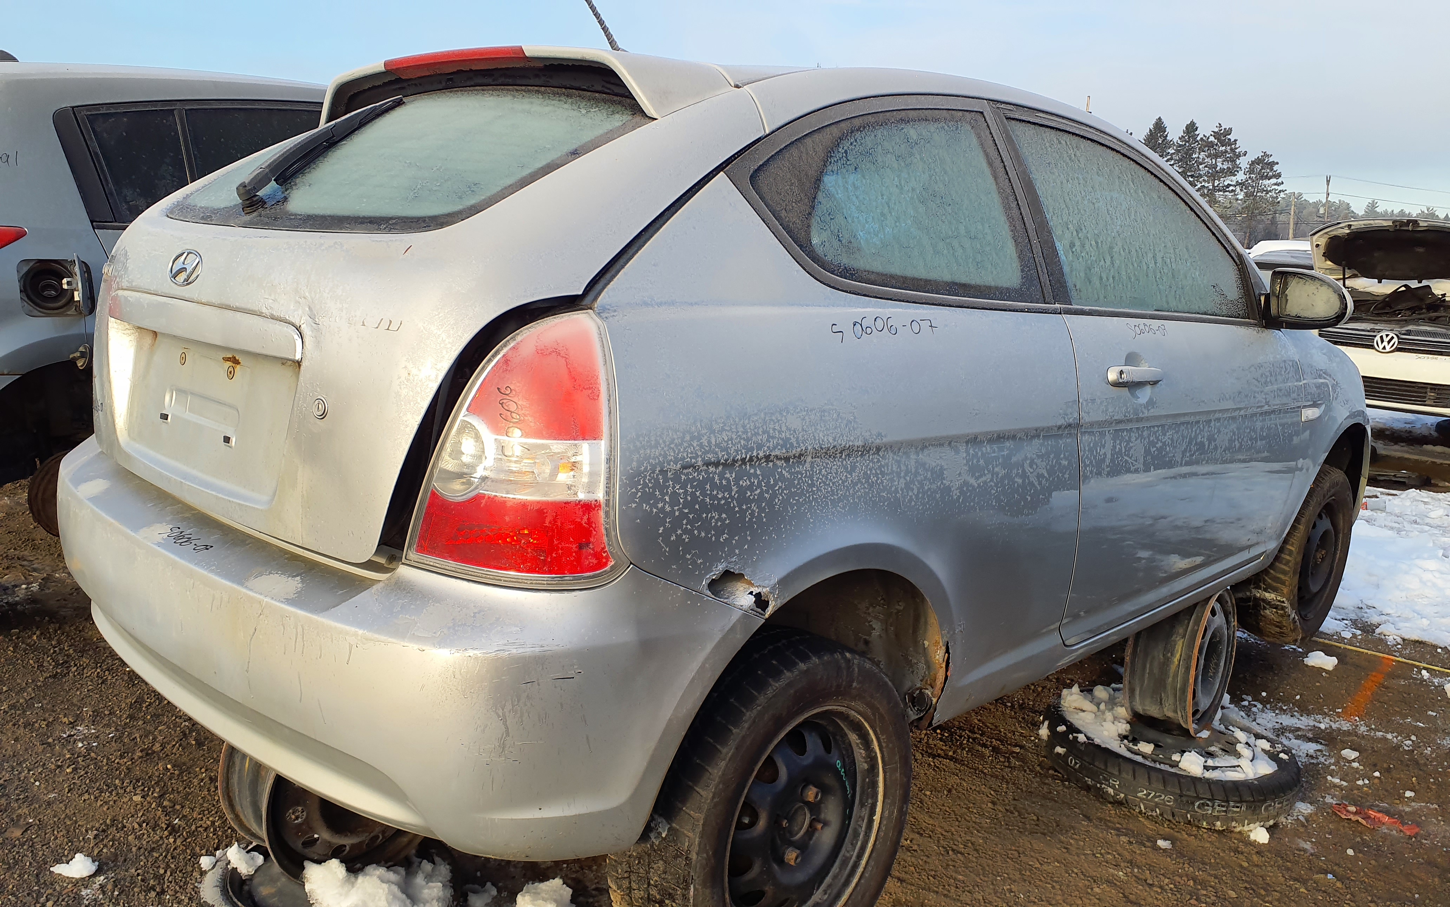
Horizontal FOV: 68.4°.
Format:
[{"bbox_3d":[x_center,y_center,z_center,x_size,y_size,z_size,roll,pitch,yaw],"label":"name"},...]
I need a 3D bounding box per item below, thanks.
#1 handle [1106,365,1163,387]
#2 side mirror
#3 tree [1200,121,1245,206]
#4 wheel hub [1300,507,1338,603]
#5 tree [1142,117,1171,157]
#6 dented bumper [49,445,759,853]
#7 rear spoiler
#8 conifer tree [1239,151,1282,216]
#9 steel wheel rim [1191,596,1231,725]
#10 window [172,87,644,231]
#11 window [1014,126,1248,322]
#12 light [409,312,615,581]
[{"bbox_3d":[0.843,-0.158,2.179,0.225,0.042,0.050,-8,16,-44],"label":"handle"},{"bbox_3d":[1.452,-0.381,2.658,0.130,0.150,0.210,-8,16,-44],"label":"side mirror"},{"bbox_3d":[44.025,-23.904,95.000,4.438,11.220,4.438,5,13,24],"label":"tree"},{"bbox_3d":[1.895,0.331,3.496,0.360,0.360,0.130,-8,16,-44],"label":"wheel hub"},{"bbox_3d":[38.579,-24.257,95.000,4.236,11.529,4.236,5,12,21],"label":"tree"},{"bbox_3d":[-0.745,0.213,1.907,0.570,0.430,1.690,-8,16,-44],"label":"dented bumper"},{"bbox_3d":[-0.406,-0.677,2.021,0.310,0.150,1.130,-8,16,-44],"label":"rear spoiler"},{"bbox_3d":[47.556,-22.593,95.000,3.833,8.750,3.833,6,13,25],"label":"conifer tree"},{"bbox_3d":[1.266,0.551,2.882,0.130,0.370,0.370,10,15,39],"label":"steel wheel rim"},{"bbox_3d":[-0.591,-0.524,1.875,1.110,0.080,0.540,14,46,44],"label":"window"},{"bbox_3d":[0.954,-0.510,2.431,0.960,0.410,0.060,-8,-7,-44],"label":"window"},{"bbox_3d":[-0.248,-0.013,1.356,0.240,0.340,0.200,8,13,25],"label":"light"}]

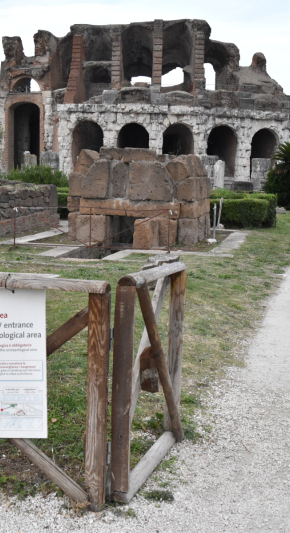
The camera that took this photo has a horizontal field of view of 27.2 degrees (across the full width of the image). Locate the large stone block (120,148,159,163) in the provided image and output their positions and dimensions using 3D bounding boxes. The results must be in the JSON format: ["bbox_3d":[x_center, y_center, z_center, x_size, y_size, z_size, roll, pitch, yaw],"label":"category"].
[{"bbox_3d":[0.019,-2.657,14.414,0.890,0.325,0.600,4,9,27],"label":"large stone block"}]

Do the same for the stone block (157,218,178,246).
[{"bbox_3d":[0.601,-0.850,14.765,0.464,0.662,0.500,3,9,10],"label":"stone block"}]

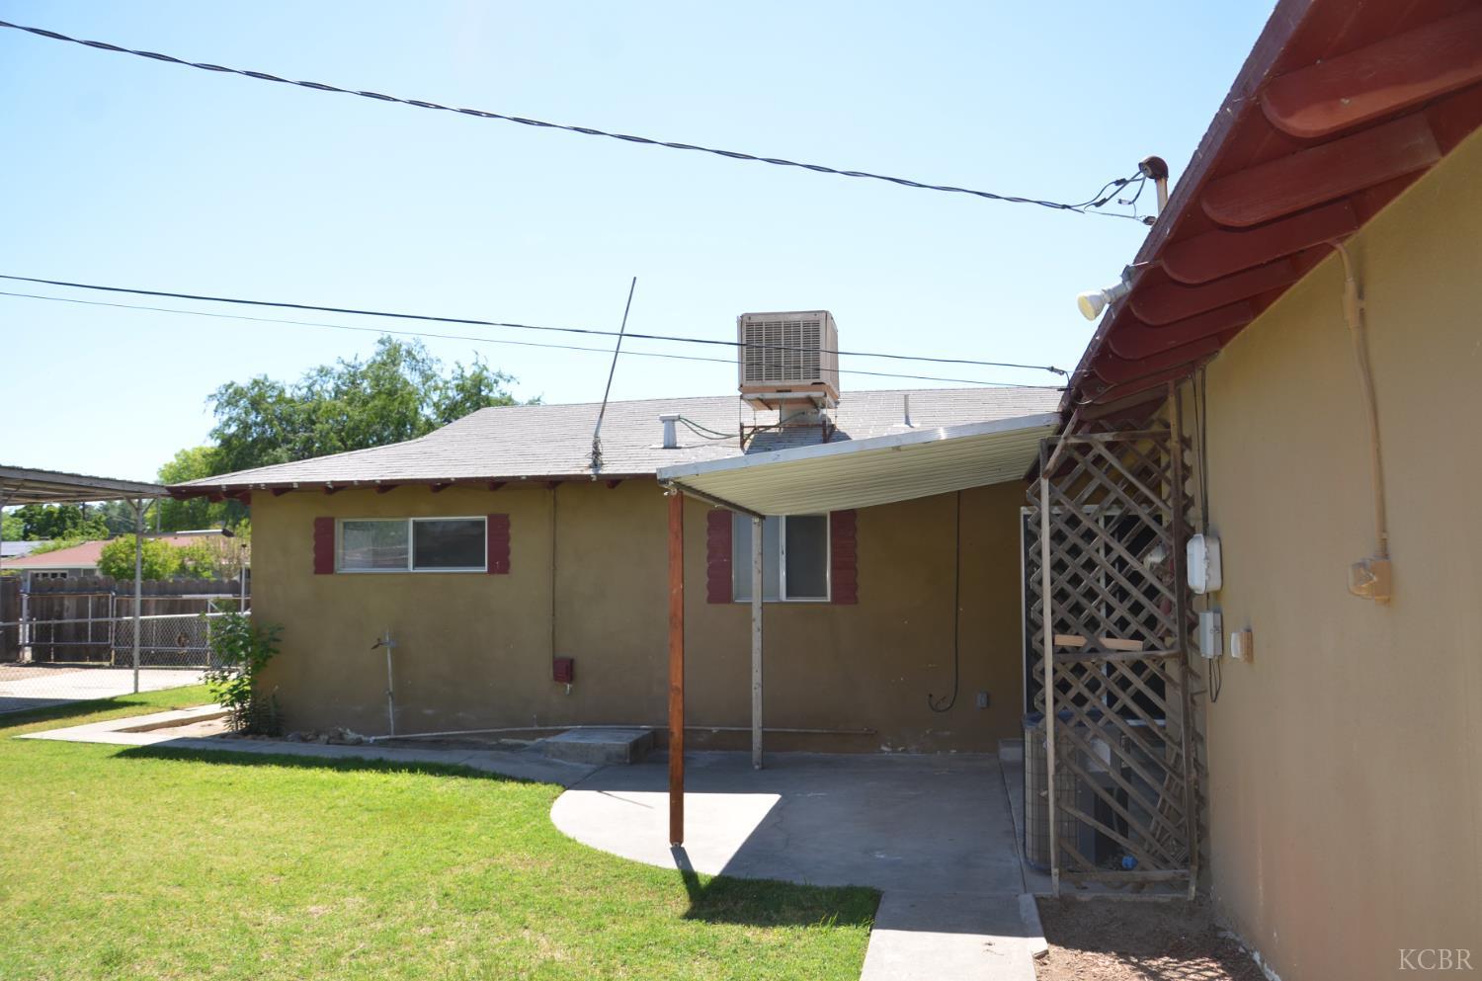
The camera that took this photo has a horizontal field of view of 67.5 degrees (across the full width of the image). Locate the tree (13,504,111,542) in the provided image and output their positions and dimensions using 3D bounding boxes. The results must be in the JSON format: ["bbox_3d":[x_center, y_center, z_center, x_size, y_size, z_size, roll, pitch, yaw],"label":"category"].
[{"bbox_3d":[-32.485,3.438,52.710,4.289,5.681,4.289,-1,-5,11],"label":"tree"}]

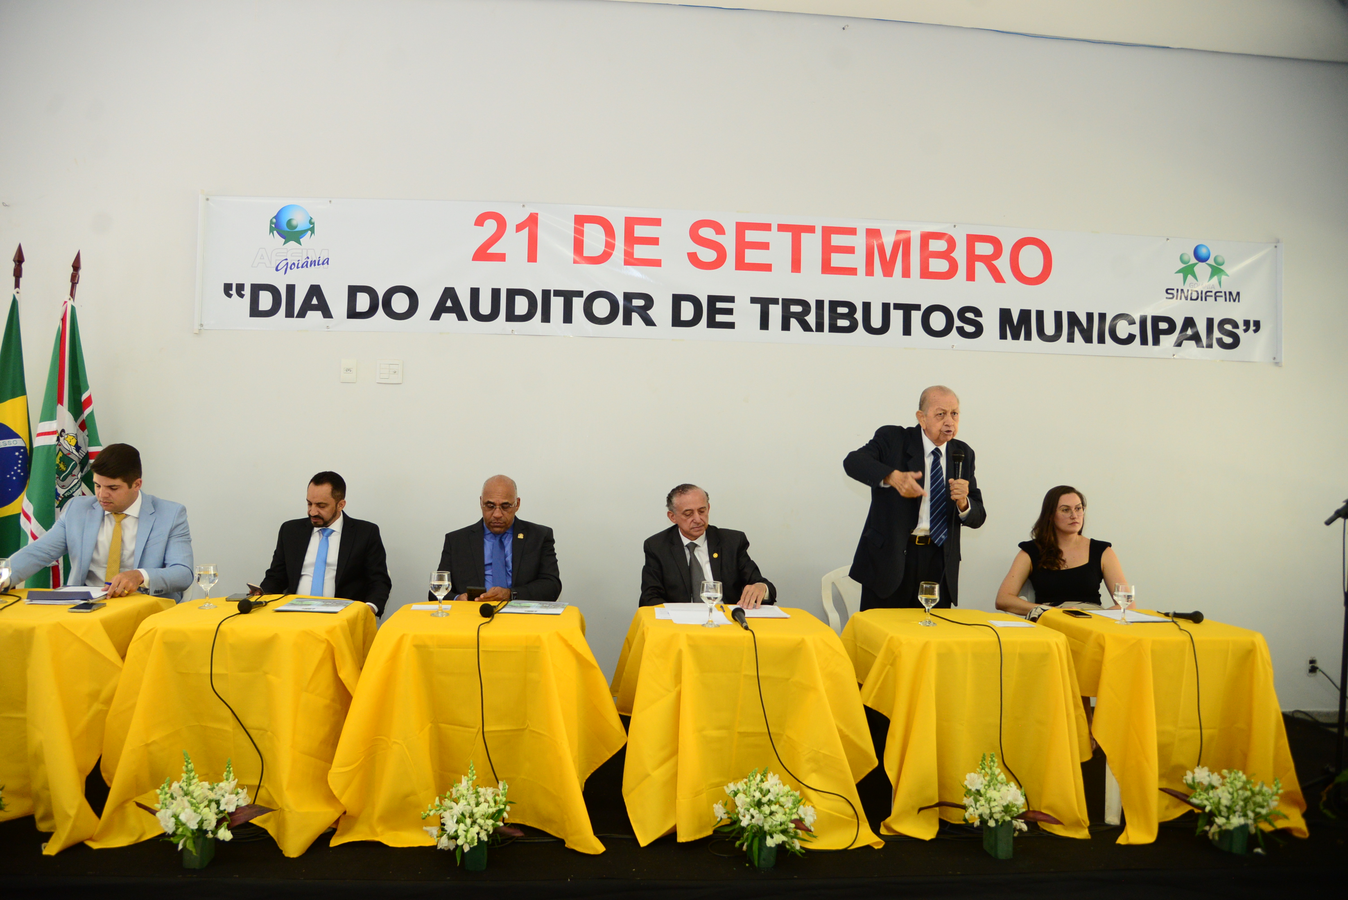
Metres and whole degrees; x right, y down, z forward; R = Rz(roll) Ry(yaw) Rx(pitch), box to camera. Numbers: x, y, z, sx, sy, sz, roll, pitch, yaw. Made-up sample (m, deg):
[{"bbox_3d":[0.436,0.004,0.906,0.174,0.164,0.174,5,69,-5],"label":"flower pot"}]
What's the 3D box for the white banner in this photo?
[{"bbox_3d":[0.460,-0.874,4.712,5.743,0.683,0.020,2,-2,-4],"label":"white banner"}]

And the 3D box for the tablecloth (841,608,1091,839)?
[{"bbox_3d":[1.079,1.017,3.487,0.813,0.690,0.803,2,-2,-8],"label":"tablecloth"}]

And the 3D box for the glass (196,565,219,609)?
[{"bbox_3d":[-1.793,0.520,3.458,0.081,0.170,0.081,1,-2,0],"label":"glass"}]

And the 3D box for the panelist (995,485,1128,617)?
[{"bbox_3d":[1.748,0.780,4.037,0.560,1.245,0.680,1,-2,7],"label":"panelist"}]

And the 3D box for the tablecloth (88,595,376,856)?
[{"bbox_3d":[-1.527,0.946,3.276,0.832,0.690,0.879,2,-2,-14],"label":"tablecloth"}]

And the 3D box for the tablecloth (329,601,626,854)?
[{"bbox_3d":[-0.679,0.987,3.398,0.970,0.725,0.890,2,-2,-6],"label":"tablecloth"}]

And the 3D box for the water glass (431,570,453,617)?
[{"bbox_3d":[-0.886,0.548,3.421,0.085,0.161,0.085,2,-2,-4],"label":"water glass"}]

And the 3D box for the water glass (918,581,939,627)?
[{"bbox_3d":[0.982,0.589,3.472,0.081,0.170,0.081,1,-2,0],"label":"water glass"}]

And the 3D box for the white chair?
[{"bbox_3d":[0.952,0.994,4.326,0.440,0.865,0.510,2,-2,-4],"label":"white chair"}]

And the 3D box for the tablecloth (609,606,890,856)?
[{"bbox_3d":[0.235,0.994,3.419,0.907,0.690,0.869,2,-2,-3],"label":"tablecloth"}]

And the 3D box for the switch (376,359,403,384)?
[{"bbox_3d":[-1.446,-0.398,4.572,0.126,0.122,0.012,2,-2,-4],"label":"switch"}]

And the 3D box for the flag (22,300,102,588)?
[{"bbox_3d":[-2.856,0.047,4.206,0.400,1.470,0.220,2,-2,-4],"label":"flag"}]

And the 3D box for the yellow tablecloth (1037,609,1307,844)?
[{"bbox_3d":[1.883,1.040,3.577,0.737,0.690,0.822,2,-2,-8],"label":"yellow tablecloth"}]

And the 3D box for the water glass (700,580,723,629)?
[{"bbox_3d":[0.140,0.569,3.320,0.085,0.160,0.085,2,-2,-4],"label":"water glass"}]

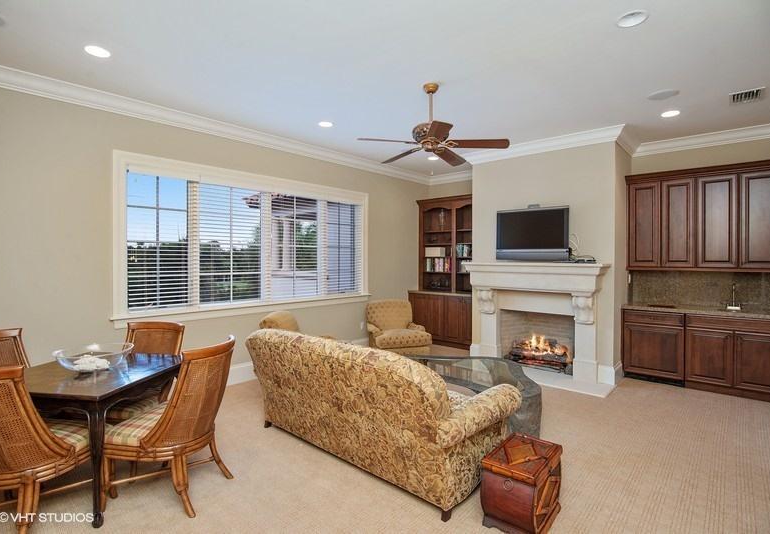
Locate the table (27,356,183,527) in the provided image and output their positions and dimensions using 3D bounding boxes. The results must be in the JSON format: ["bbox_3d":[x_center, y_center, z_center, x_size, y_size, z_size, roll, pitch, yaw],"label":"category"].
[{"bbox_3d":[-1.981,1.069,2.565,0.950,0.750,0.880,0,1,7],"label":"table"}]

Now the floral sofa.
[{"bbox_3d":[-0.112,0.967,3.027,2.100,0.930,1.000,1,2,40],"label":"floral sofa"}]

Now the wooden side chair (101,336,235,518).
[{"bbox_3d":[-1.368,0.970,2.429,0.650,0.955,0.540,0,2,11],"label":"wooden side chair"}]

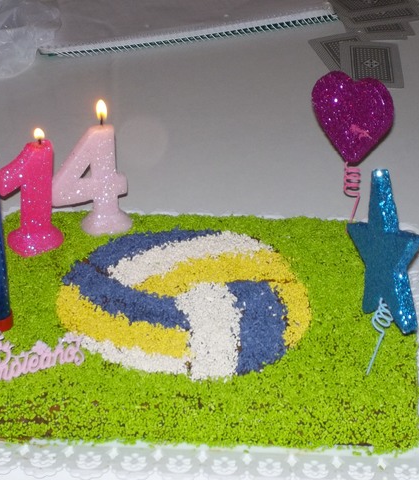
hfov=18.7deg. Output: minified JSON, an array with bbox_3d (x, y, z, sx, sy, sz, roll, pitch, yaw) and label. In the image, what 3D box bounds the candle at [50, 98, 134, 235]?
[{"bbox_3d":[-0.096,-0.058,1.012,0.069,0.115,0.036,-10,37,-14],"label":"candle"}]

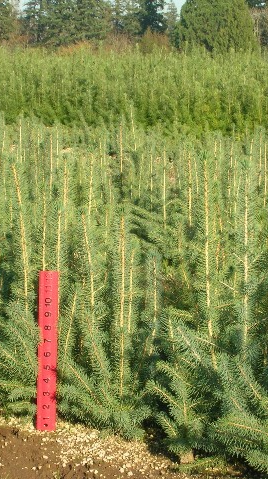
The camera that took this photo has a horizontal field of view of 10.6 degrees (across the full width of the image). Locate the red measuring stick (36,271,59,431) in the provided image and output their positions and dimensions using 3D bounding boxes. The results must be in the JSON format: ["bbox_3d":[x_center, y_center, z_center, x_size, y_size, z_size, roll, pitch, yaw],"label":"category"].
[{"bbox_3d":[-0.165,0.214,2.763,0.036,0.308,0.006,1,5,-2],"label":"red measuring stick"}]

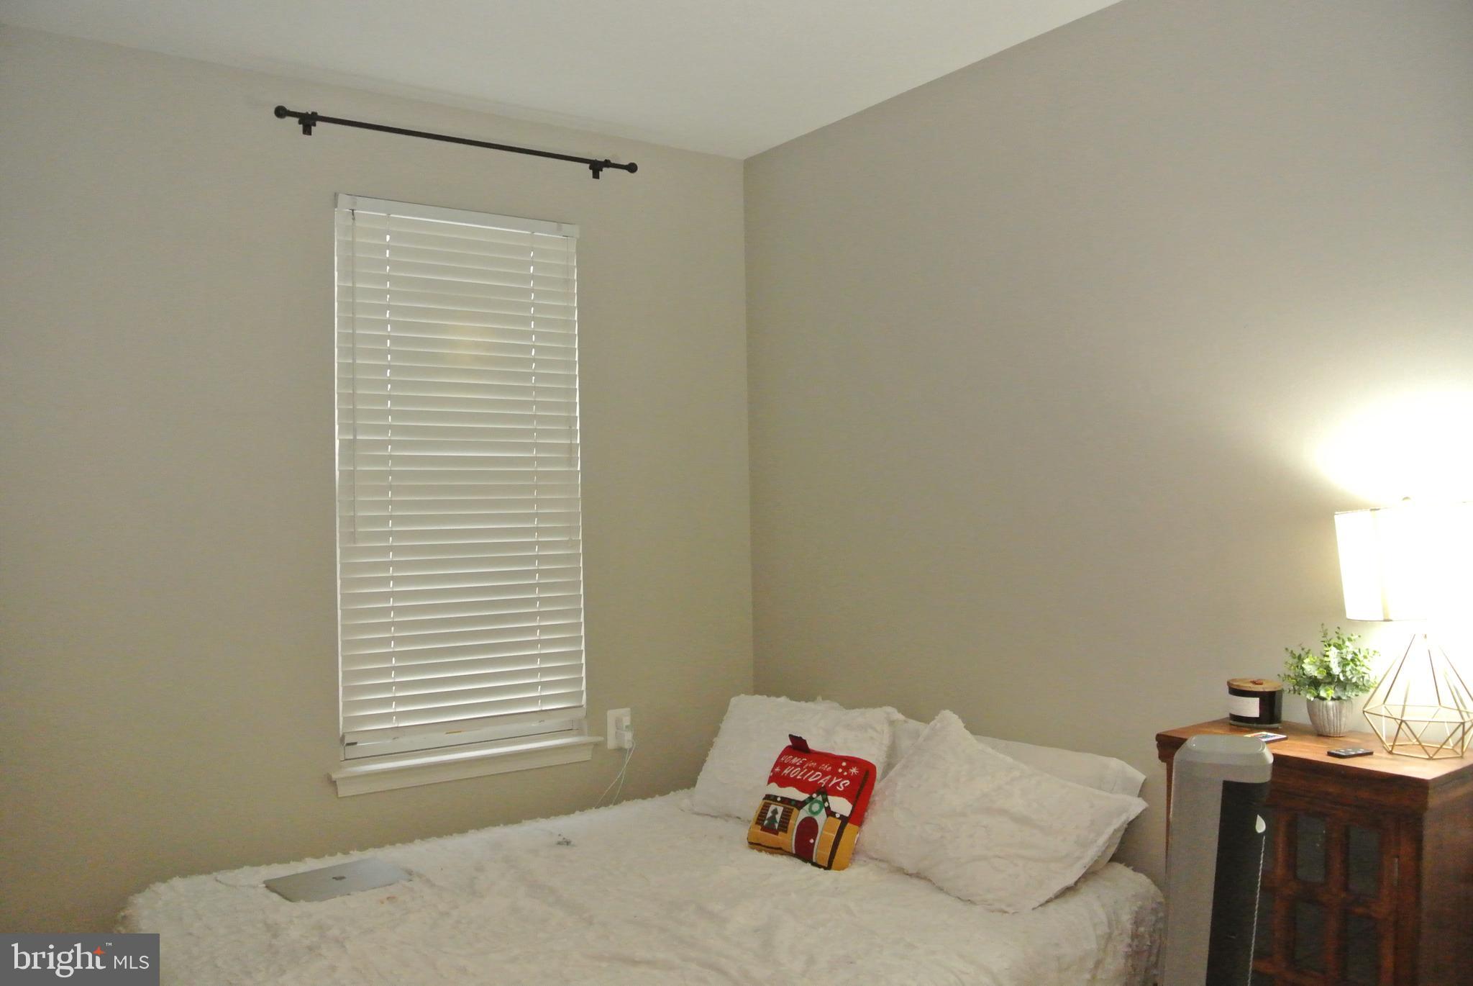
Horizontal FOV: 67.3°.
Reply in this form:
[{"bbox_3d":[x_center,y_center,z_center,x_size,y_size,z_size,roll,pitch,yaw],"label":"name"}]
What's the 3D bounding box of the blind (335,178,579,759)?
[{"bbox_3d":[-0.802,-0.063,3.303,0.742,1.573,0.060,0,-1,-32],"label":"blind"}]

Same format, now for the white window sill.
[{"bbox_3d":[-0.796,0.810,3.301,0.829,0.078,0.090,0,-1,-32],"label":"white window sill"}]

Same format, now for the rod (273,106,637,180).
[{"bbox_3d":[-0.795,-1.028,3.280,1.085,0.049,0.100,0,-1,-32],"label":"rod"}]

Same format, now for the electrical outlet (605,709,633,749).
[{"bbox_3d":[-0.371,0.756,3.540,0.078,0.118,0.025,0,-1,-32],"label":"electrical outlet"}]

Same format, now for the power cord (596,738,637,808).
[{"bbox_3d":[-0.379,0.884,3.487,0.125,0.215,0.070,0,-1,-32],"label":"power cord"}]

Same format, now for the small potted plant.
[{"bbox_3d":[1.188,0.372,2.216,0.189,0.217,0.179,-1,-1,28],"label":"small potted plant"}]

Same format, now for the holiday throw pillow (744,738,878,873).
[{"bbox_3d":[0.199,0.817,2.938,0.272,0.280,0.095,-2,-38,43],"label":"holiday throw pillow"}]

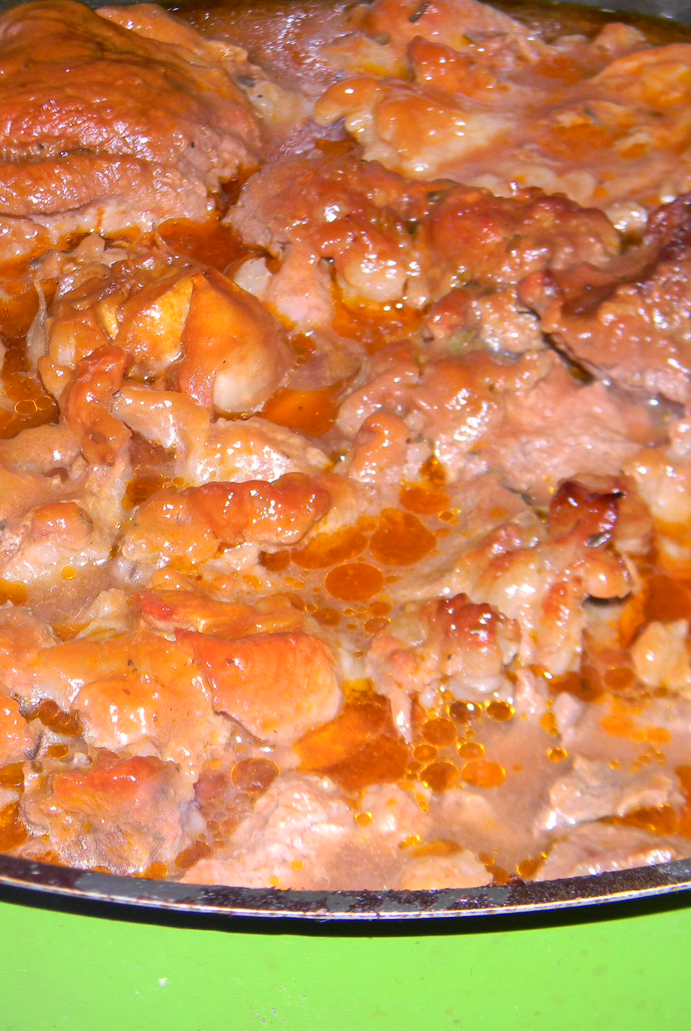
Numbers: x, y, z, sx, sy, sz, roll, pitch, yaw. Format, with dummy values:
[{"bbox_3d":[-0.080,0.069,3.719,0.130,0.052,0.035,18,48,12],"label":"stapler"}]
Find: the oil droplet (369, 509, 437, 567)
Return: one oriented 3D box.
[{"bbox_3d":[0.009,0.003,0.400,0.010,0.002,0.012,0,40,0],"label":"oil droplet"}]

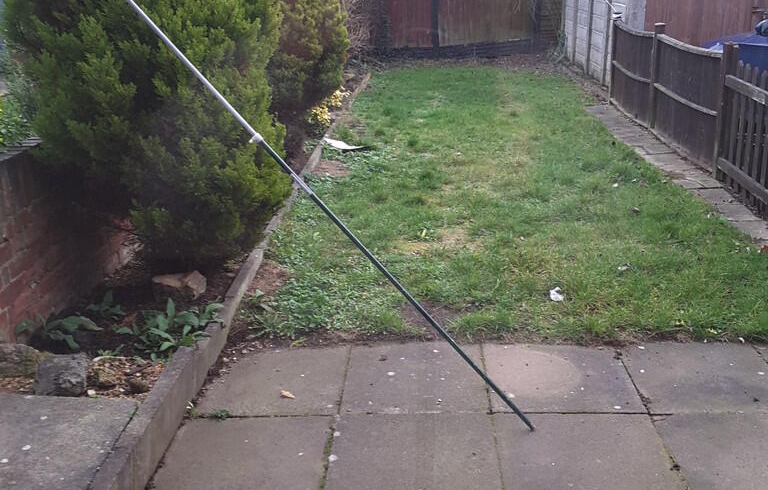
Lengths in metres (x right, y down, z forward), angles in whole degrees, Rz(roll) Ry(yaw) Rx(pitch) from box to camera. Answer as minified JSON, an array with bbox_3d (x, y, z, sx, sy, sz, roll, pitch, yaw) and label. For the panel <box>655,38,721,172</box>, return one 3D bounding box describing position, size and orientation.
[{"bbox_3d":[2.553,-1.258,7.875,0.050,0.900,1.880,-1,17,2],"label":"panel"}]

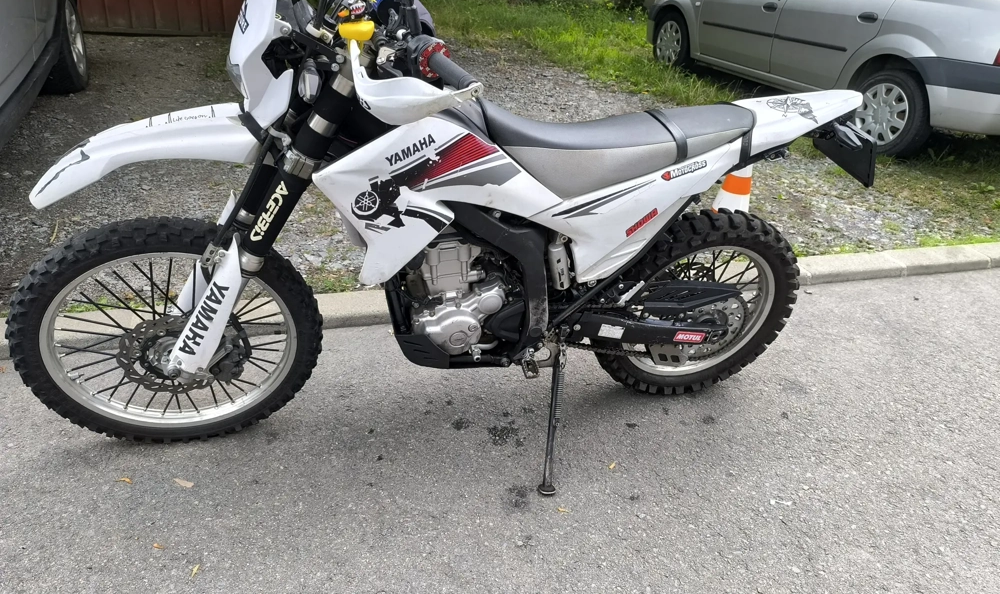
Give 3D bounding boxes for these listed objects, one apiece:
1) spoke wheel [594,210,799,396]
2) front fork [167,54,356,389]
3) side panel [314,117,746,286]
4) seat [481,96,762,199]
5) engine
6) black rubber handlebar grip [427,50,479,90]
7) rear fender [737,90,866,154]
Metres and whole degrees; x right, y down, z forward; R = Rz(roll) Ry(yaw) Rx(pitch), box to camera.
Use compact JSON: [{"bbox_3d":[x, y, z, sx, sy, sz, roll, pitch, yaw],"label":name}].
[{"bbox_3d":[0.592,0.035,2.024,0.647,0.647,0.126,-4,37,-15],"label":"spoke wheel"},{"bbox_3d":[-0.555,-0.193,1.496,0.141,0.907,0.272,18,29,-33],"label":"front fork"},{"bbox_3d":[0.098,-0.205,1.527,1.008,0.418,0.171,-4,37,-15],"label":"side panel"},{"bbox_3d":[0.269,-0.380,1.611,0.685,0.202,0.237,-4,37,-15],"label":"seat"},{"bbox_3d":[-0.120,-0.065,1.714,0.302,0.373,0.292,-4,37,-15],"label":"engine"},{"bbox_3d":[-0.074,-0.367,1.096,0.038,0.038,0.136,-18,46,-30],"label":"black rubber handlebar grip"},{"bbox_3d":[0.766,-0.458,1.708,0.363,0.126,0.181,-8,38,-11],"label":"rear fender"}]

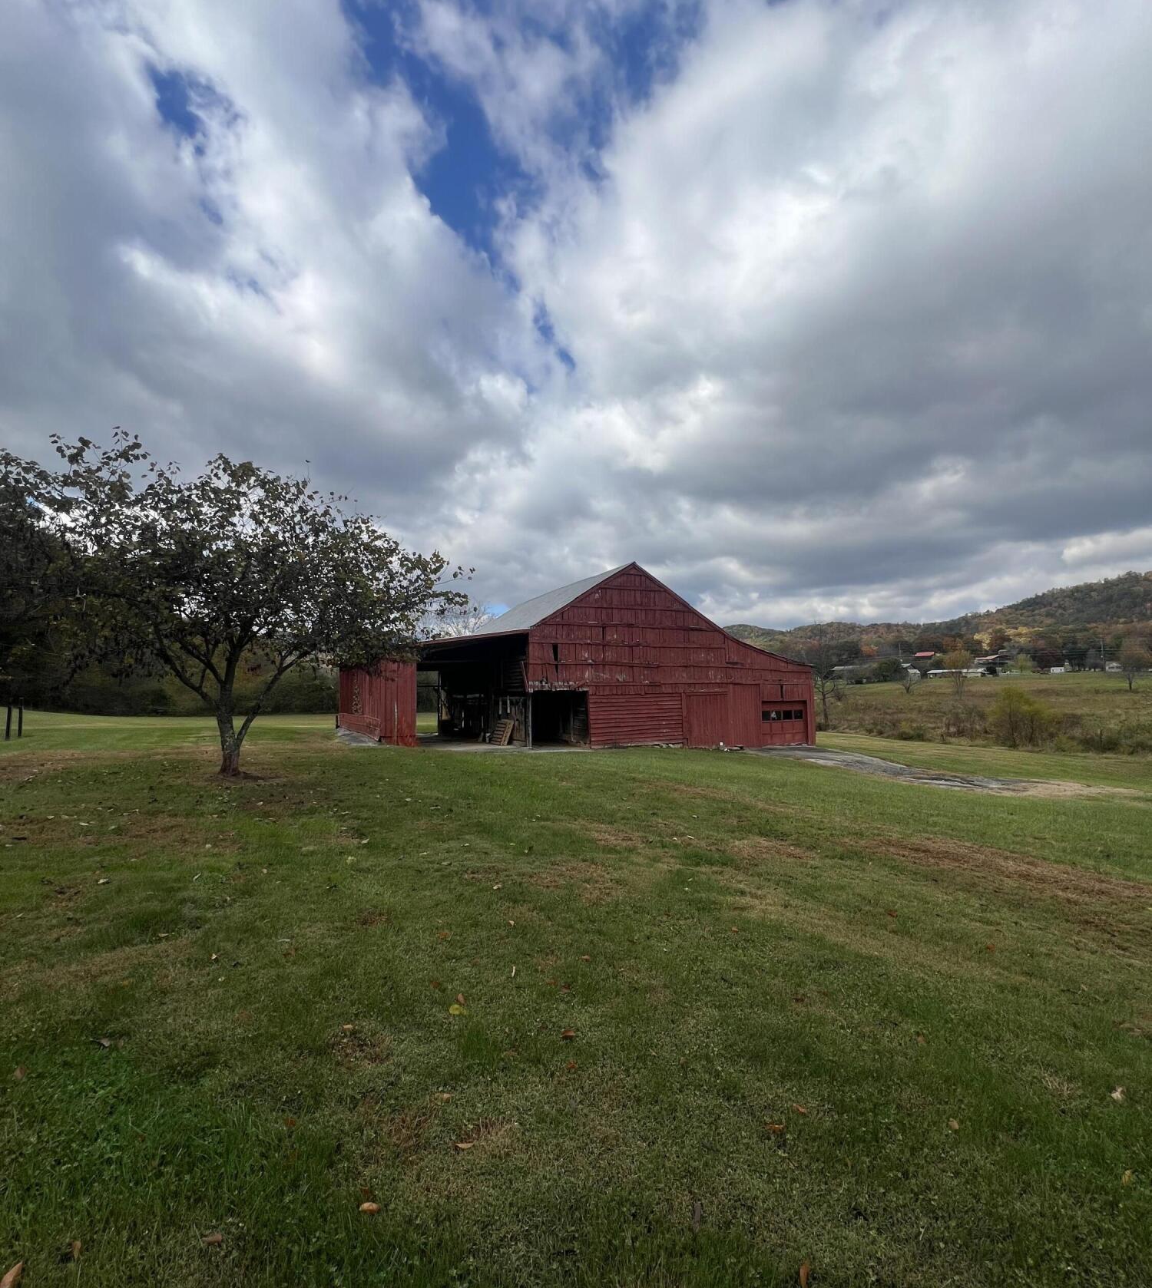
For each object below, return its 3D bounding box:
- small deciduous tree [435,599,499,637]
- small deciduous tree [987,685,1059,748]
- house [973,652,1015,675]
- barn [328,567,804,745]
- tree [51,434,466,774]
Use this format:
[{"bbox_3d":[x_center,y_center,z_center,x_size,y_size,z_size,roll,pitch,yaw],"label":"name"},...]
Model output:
[{"bbox_3d":[-9.685,1.288,49.655,7.500,10.400,7.500,0,-4,0],"label":"small deciduous tree"},{"bbox_3d":[27.122,4.405,35.000,4.200,3.900,3.900,0,-4,0],"label":"small deciduous tree"},{"bbox_3d":[148.409,6.823,205.000,13.500,7.600,10.000,-1,-4,9],"label":"house"},{"bbox_3d":[-0.502,0.977,30.338,20.400,7.980,14.200,1,-4,-25],"label":"barn"},{"bbox_3d":[-5.938,-0.812,11.000,7.000,6.350,6.700,0,-4,0],"label":"tree"}]

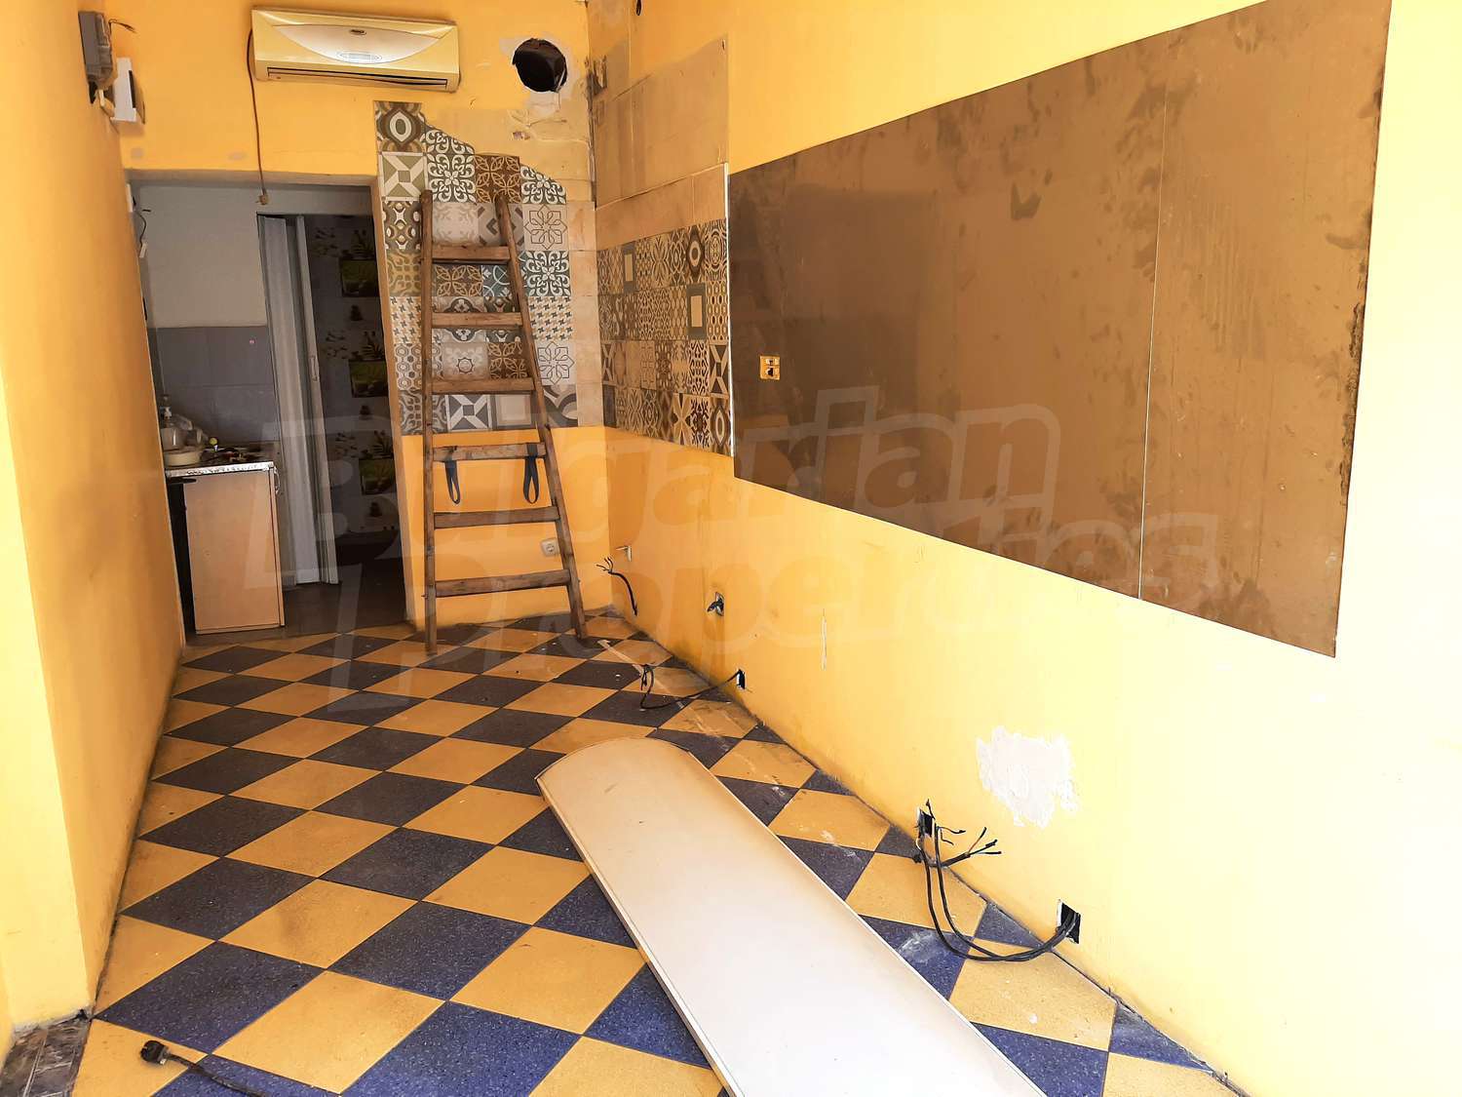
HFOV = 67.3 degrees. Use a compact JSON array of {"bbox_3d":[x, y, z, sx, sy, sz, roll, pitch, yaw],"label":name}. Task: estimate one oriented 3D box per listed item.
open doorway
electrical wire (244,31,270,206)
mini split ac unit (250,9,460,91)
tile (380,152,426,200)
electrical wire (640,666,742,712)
[{"bbox_3d":[-1.937,-0.568,4.735,0.940,1.955,0.200,-5,11,-22],"label":"open doorway"},{"bbox_3d":[-1.896,-1.710,4.382,0.045,0.661,0.040,-6,13,-21],"label":"electrical wire"},{"bbox_3d":[-1.495,-1.990,4.422,0.777,0.254,0.185,-6,13,-21],"label":"mini split ac unit"},{"bbox_3d":[-1.381,-1.568,4.646,0.198,0.198,0.010,-6,13,-21],"label":"tile"},{"bbox_3d":[-0.151,0.485,3.856,0.327,0.148,0.198,-6,13,-21],"label":"electrical wire"}]

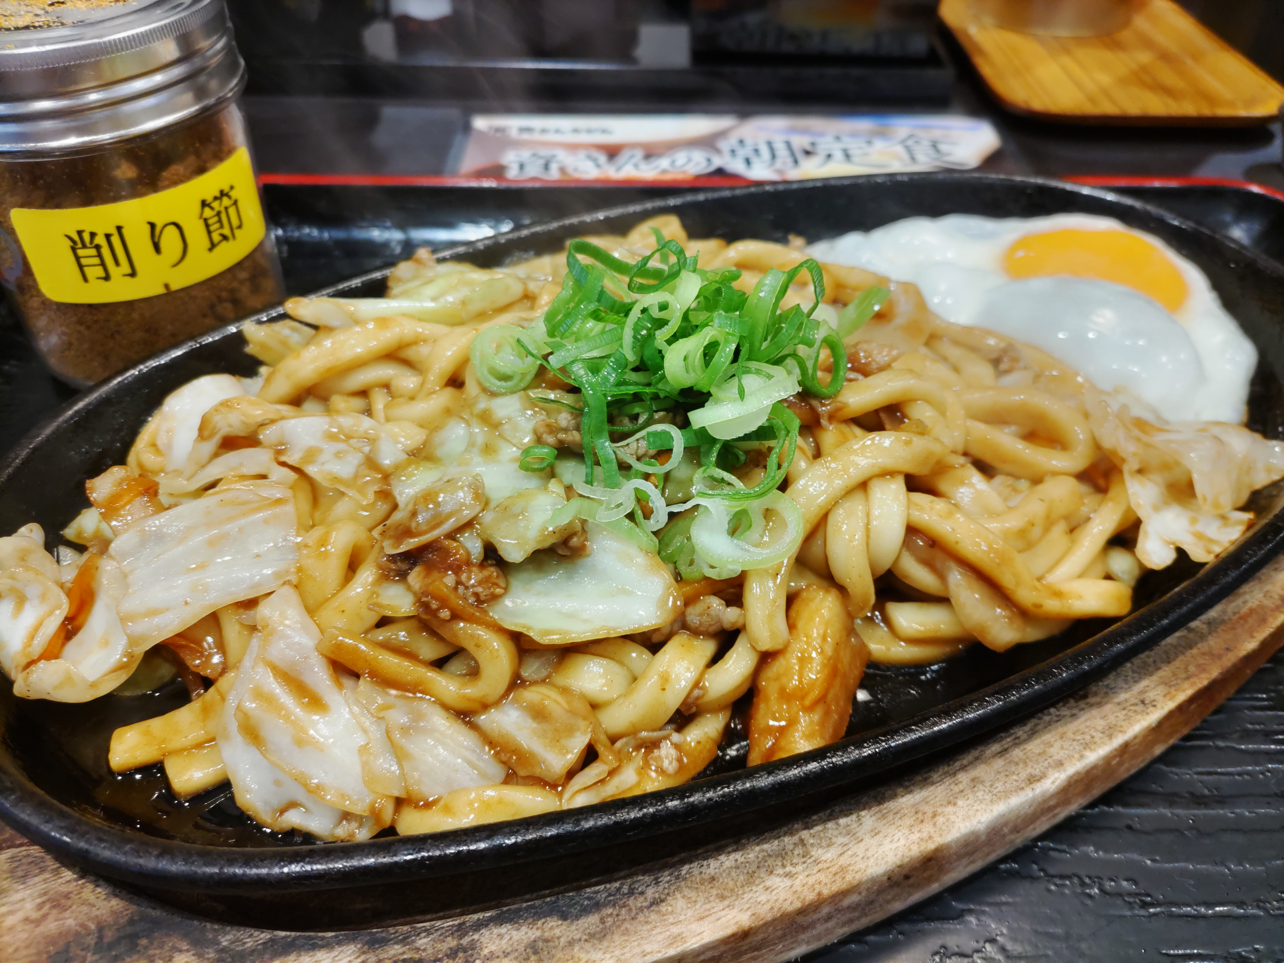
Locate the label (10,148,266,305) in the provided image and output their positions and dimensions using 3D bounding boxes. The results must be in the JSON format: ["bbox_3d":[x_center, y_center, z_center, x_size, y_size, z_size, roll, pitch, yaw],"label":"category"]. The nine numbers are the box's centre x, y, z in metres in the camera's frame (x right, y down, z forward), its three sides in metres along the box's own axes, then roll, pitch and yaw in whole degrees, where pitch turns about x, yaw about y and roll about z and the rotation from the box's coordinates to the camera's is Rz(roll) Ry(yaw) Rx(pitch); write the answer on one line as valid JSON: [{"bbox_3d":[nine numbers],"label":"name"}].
[{"bbox_3d":[-0.114,-0.059,0.229,0.055,0.024,0.015,-30,50,-30],"label":"label"}]

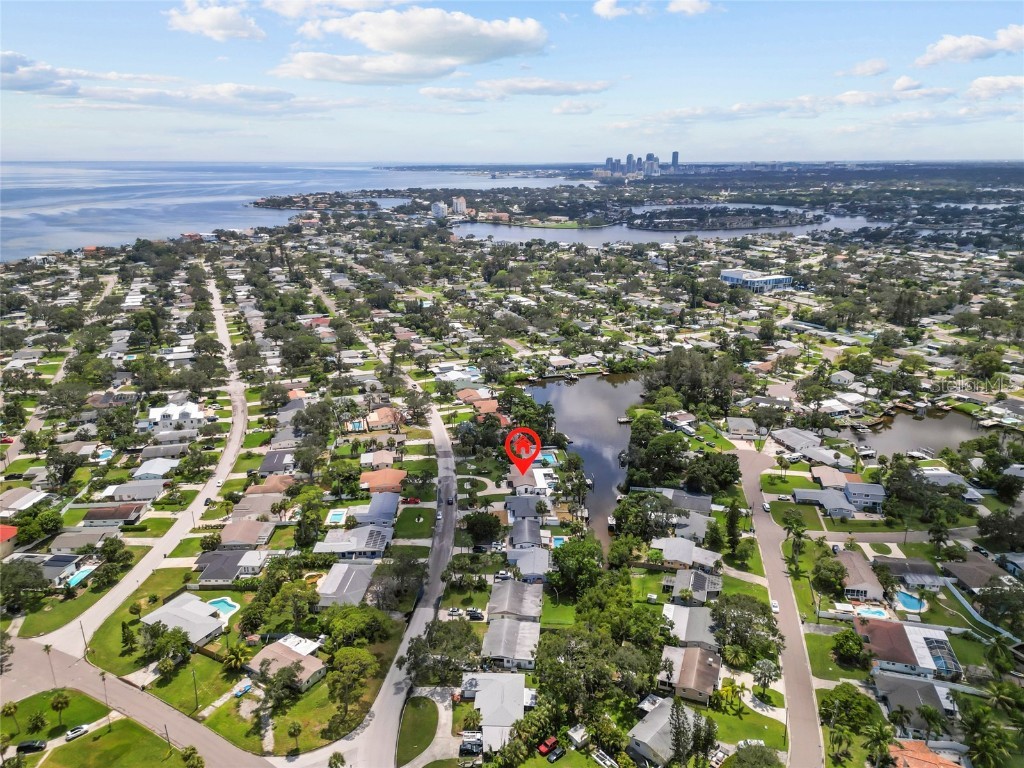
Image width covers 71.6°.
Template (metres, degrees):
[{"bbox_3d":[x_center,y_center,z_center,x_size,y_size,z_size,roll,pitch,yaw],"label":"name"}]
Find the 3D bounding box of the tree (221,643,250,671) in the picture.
[{"bbox_3d":[-68.880,69.030,176.680,6.250,5.440,6.250,0,18,0],"label":"tree"}]

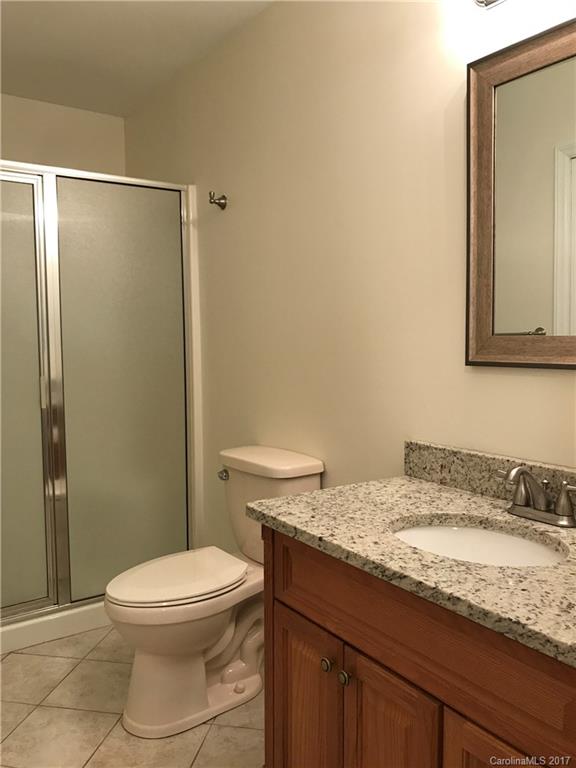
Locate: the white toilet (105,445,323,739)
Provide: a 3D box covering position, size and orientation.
[{"bbox_3d":[-0.276,0.675,2.120,0.735,0.790,0.430,-4,6,-41],"label":"white toilet"}]

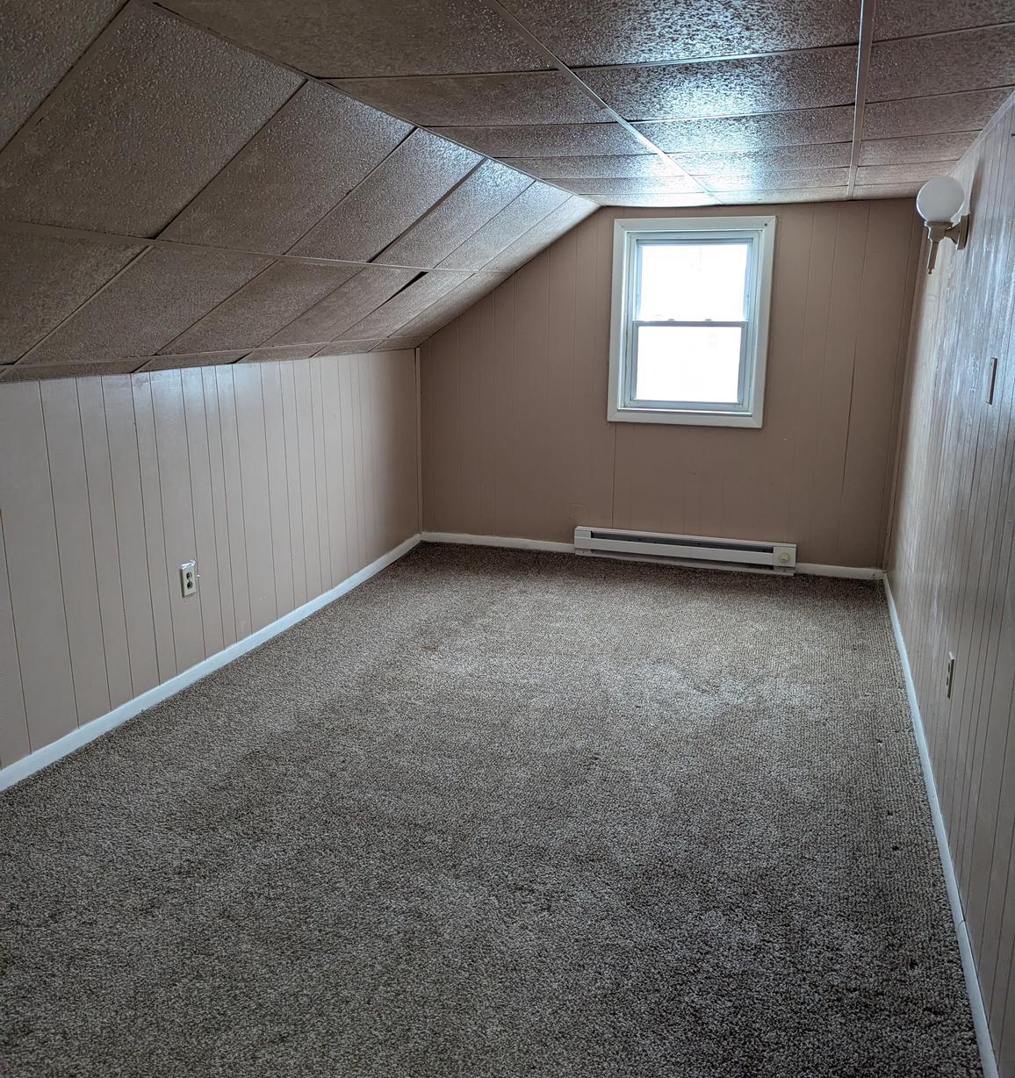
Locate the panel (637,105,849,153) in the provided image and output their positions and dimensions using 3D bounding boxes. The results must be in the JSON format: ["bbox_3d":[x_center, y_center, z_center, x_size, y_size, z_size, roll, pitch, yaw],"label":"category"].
[{"bbox_3d":[0.717,-1.222,2.788,0.606,0.020,0.602,5,14,18],"label":"panel"}]

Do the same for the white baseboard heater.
[{"bbox_3d":[0.952,0.061,5.107,1.180,0.162,0.068,5,15,18],"label":"white baseboard heater"}]

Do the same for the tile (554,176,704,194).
[{"bbox_3d":[0.545,-1.536,4.078,0.561,0.020,0.598,4,15,18],"label":"tile"}]

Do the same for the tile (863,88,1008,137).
[{"bbox_3d":[1.172,-1.185,2.636,0.341,0.020,0.601,5,15,18],"label":"tile"}]

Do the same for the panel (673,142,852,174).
[{"bbox_3d":[0.908,-1.354,3.332,0.600,0.020,0.598,4,15,18],"label":"panel"}]

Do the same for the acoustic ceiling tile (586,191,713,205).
[{"bbox_3d":[0.703,-1.673,4.574,0.602,0.020,0.419,5,15,18],"label":"acoustic ceiling tile"}]

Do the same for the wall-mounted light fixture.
[{"bbox_3d":[1.392,-1.011,3.015,0.156,0.303,0.144,4,15,18],"label":"wall-mounted light fixture"}]

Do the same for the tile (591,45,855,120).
[{"bbox_3d":[0.514,-1.075,2.212,0.600,0.020,0.598,4,15,18],"label":"tile"}]

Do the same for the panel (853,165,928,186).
[{"bbox_3d":[1.567,-1.465,3.755,0.340,0.020,0.602,5,15,18],"label":"panel"}]

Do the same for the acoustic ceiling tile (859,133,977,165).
[{"bbox_3d":[1.366,-1.319,3.179,0.342,0.020,0.598,4,15,18],"label":"acoustic ceiling tile"}]

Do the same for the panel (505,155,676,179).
[{"bbox_3d":[0.350,-1.396,3.518,0.555,0.020,0.598,4,15,18],"label":"panel"}]

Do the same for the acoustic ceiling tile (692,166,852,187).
[{"bbox_3d":[1.106,-1.493,3.891,0.600,0.020,0.598,4,15,18],"label":"acoustic ceiling tile"}]

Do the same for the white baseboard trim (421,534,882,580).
[{"bbox_3d":[0.740,0.089,5.367,2.675,0.068,0.016,4,15,18],"label":"white baseboard trim"}]

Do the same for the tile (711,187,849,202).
[{"bbox_3d":[1.281,-1.621,4.382,0.605,0.020,0.420,5,14,18],"label":"tile"}]

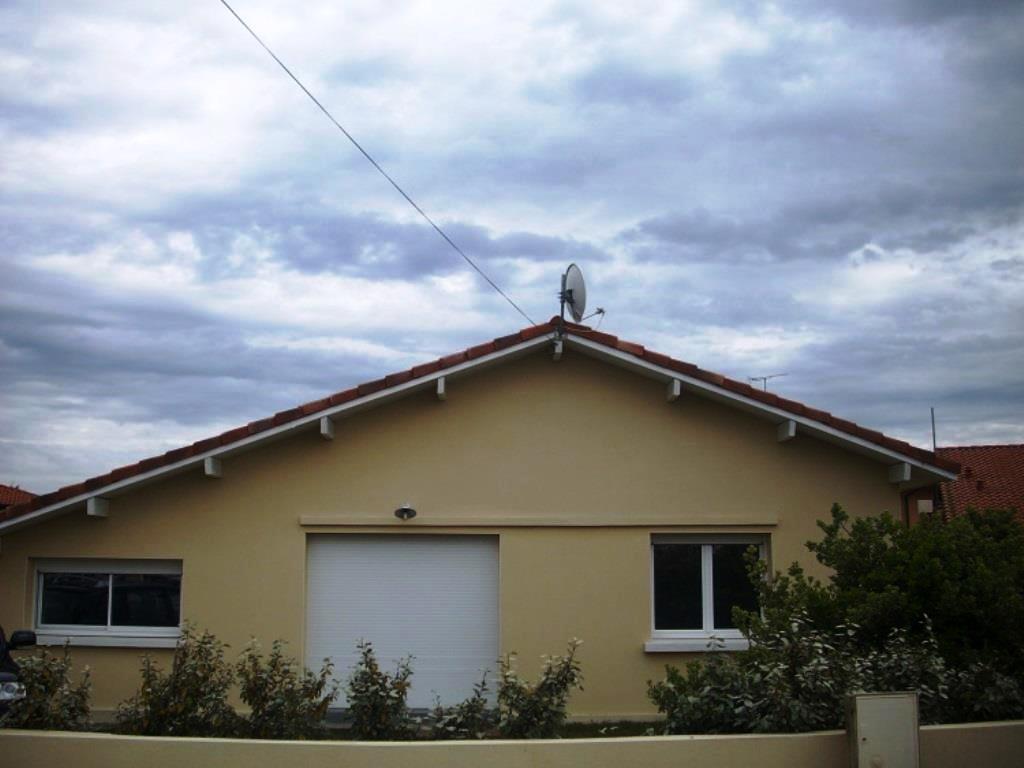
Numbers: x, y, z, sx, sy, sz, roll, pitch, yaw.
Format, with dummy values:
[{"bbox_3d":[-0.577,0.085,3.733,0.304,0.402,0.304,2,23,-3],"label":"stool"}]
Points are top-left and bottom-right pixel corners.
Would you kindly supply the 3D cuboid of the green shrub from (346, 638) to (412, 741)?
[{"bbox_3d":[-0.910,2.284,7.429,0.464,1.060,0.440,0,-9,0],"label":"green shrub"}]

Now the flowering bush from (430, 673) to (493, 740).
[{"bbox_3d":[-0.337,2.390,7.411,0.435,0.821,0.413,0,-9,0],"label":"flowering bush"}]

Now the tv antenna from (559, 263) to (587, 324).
[{"bbox_3d":[0.747,-1.119,13.508,0.250,0.786,0.680,4,-10,-21],"label":"tv antenna"}]

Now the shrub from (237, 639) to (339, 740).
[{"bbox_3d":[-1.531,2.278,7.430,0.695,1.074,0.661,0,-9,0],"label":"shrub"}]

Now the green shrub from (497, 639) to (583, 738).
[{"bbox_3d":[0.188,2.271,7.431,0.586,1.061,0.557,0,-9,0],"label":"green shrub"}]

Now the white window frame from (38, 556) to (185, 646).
[{"bbox_3d":[-4.919,2.672,13.344,1.840,1.076,0.160,0,-9,0],"label":"white window frame"}]

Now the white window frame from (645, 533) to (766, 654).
[{"bbox_3d":[2.375,2.552,13.363,1.494,1.416,0.160,0,-9,0],"label":"white window frame"}]

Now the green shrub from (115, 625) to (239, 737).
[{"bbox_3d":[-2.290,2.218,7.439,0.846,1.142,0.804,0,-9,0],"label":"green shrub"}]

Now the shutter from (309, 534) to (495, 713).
[{"bbox_3d":[-1.341,2.896,13.408,2.375,2.086,0.100,0,-9,0],"label":"shutter"}]

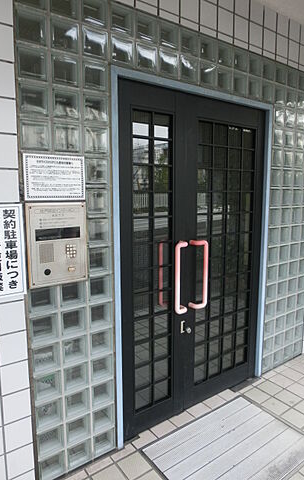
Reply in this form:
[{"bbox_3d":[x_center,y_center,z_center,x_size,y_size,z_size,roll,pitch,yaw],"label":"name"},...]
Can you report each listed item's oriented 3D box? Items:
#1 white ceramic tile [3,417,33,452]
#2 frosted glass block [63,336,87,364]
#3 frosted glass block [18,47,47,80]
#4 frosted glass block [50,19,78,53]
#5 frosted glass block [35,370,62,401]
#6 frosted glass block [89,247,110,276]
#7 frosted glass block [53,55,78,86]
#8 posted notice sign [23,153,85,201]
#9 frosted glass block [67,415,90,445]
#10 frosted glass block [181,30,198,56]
[{"bbox_3d":[-0.654,0.954,1.638,0.132,0.144,0.010,-6,10,-35],"label":"white ceramic tile"},{"bbox_3d":[-0.430,0.586,1.819,0.146,0.146,0.090,-6,10,-35],"label":"frosted glass block"},{"bbox_3d":[-0.553,-0.788,1.510,0.143,0.144,0.090,-6,10,-35],"label":"frosted glass block"},{"bbox_3d":[-0.427,-0.944,1.559,0.145,0.145,0.090,-6,10,-36],"label":"frosted glass block"},{"bbox_3d":[-0.551,0.735,1.712,0.145,0.145,0.090,-6,10,-36],"label":"frosted glass block"},{"bbox_3d":[-0.304,0.103,1.821,0.147,0.147,0.090,-6,10,-35],"label":"frosted glass block"},{"bbox_3d":[-0.427,-0.793,1.581,0.145,0.145,0.090,-6,10,-36],"label":"frosted glass block"},{"bbox_3d":[-0.459,-0.296,1.589,0.297,0.212,0.010,-6,10,-35],"label":"posted notice sign"},{"bbox_3d":[-0.428,1.037,1.861,0.147,0.147,0.090,-6,10,-35],"label":"frosted glass block"},{"bbox_3d":[0.197,-1.174,2.001,0.145,0.145,0.090,-6,10,-35],"label":"frosted glass block"}]

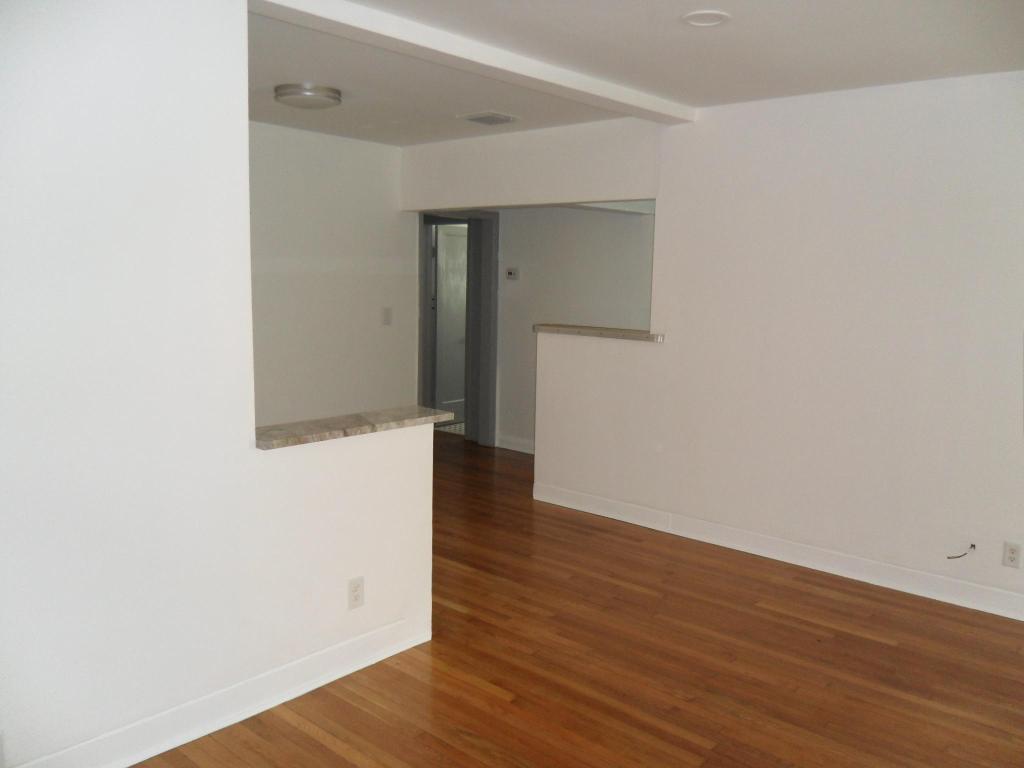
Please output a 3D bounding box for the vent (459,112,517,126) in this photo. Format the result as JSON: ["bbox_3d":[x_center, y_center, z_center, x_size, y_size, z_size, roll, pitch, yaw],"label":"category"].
[{"bbox_3d":[-0.137,-1.583,4.782,0.280,0.020,0.280,8,10,40],"label":"vent"}]

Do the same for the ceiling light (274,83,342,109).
[{"bbox_3d":[-1.062,-1.493,4.167,0.340,0.060,0.340,1,8,0],"label":"ceiling light"}]

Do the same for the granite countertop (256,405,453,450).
[{"bbox_3d":[-0.607,0.154,3.023,0.235,0.031,0.853,8,10,42],"label":"granite countertop"}]

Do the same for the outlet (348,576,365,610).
[{"bbox_3d":[-0.588,0.792,3.023,0.012,0.115,0.070,8,10,42],"label":"outlet"}]

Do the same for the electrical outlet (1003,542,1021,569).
[{"bbox_3d":[2.275,0.782,3.636,0.070,0.115,0.012,8,10,40],"label":"electrical outlet"}]

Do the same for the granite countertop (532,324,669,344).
[{"bbox_3d":[0.587,-0.320,5.064,0.965,0.037,0.250,8,10,40],"label":"granite countertop"}]

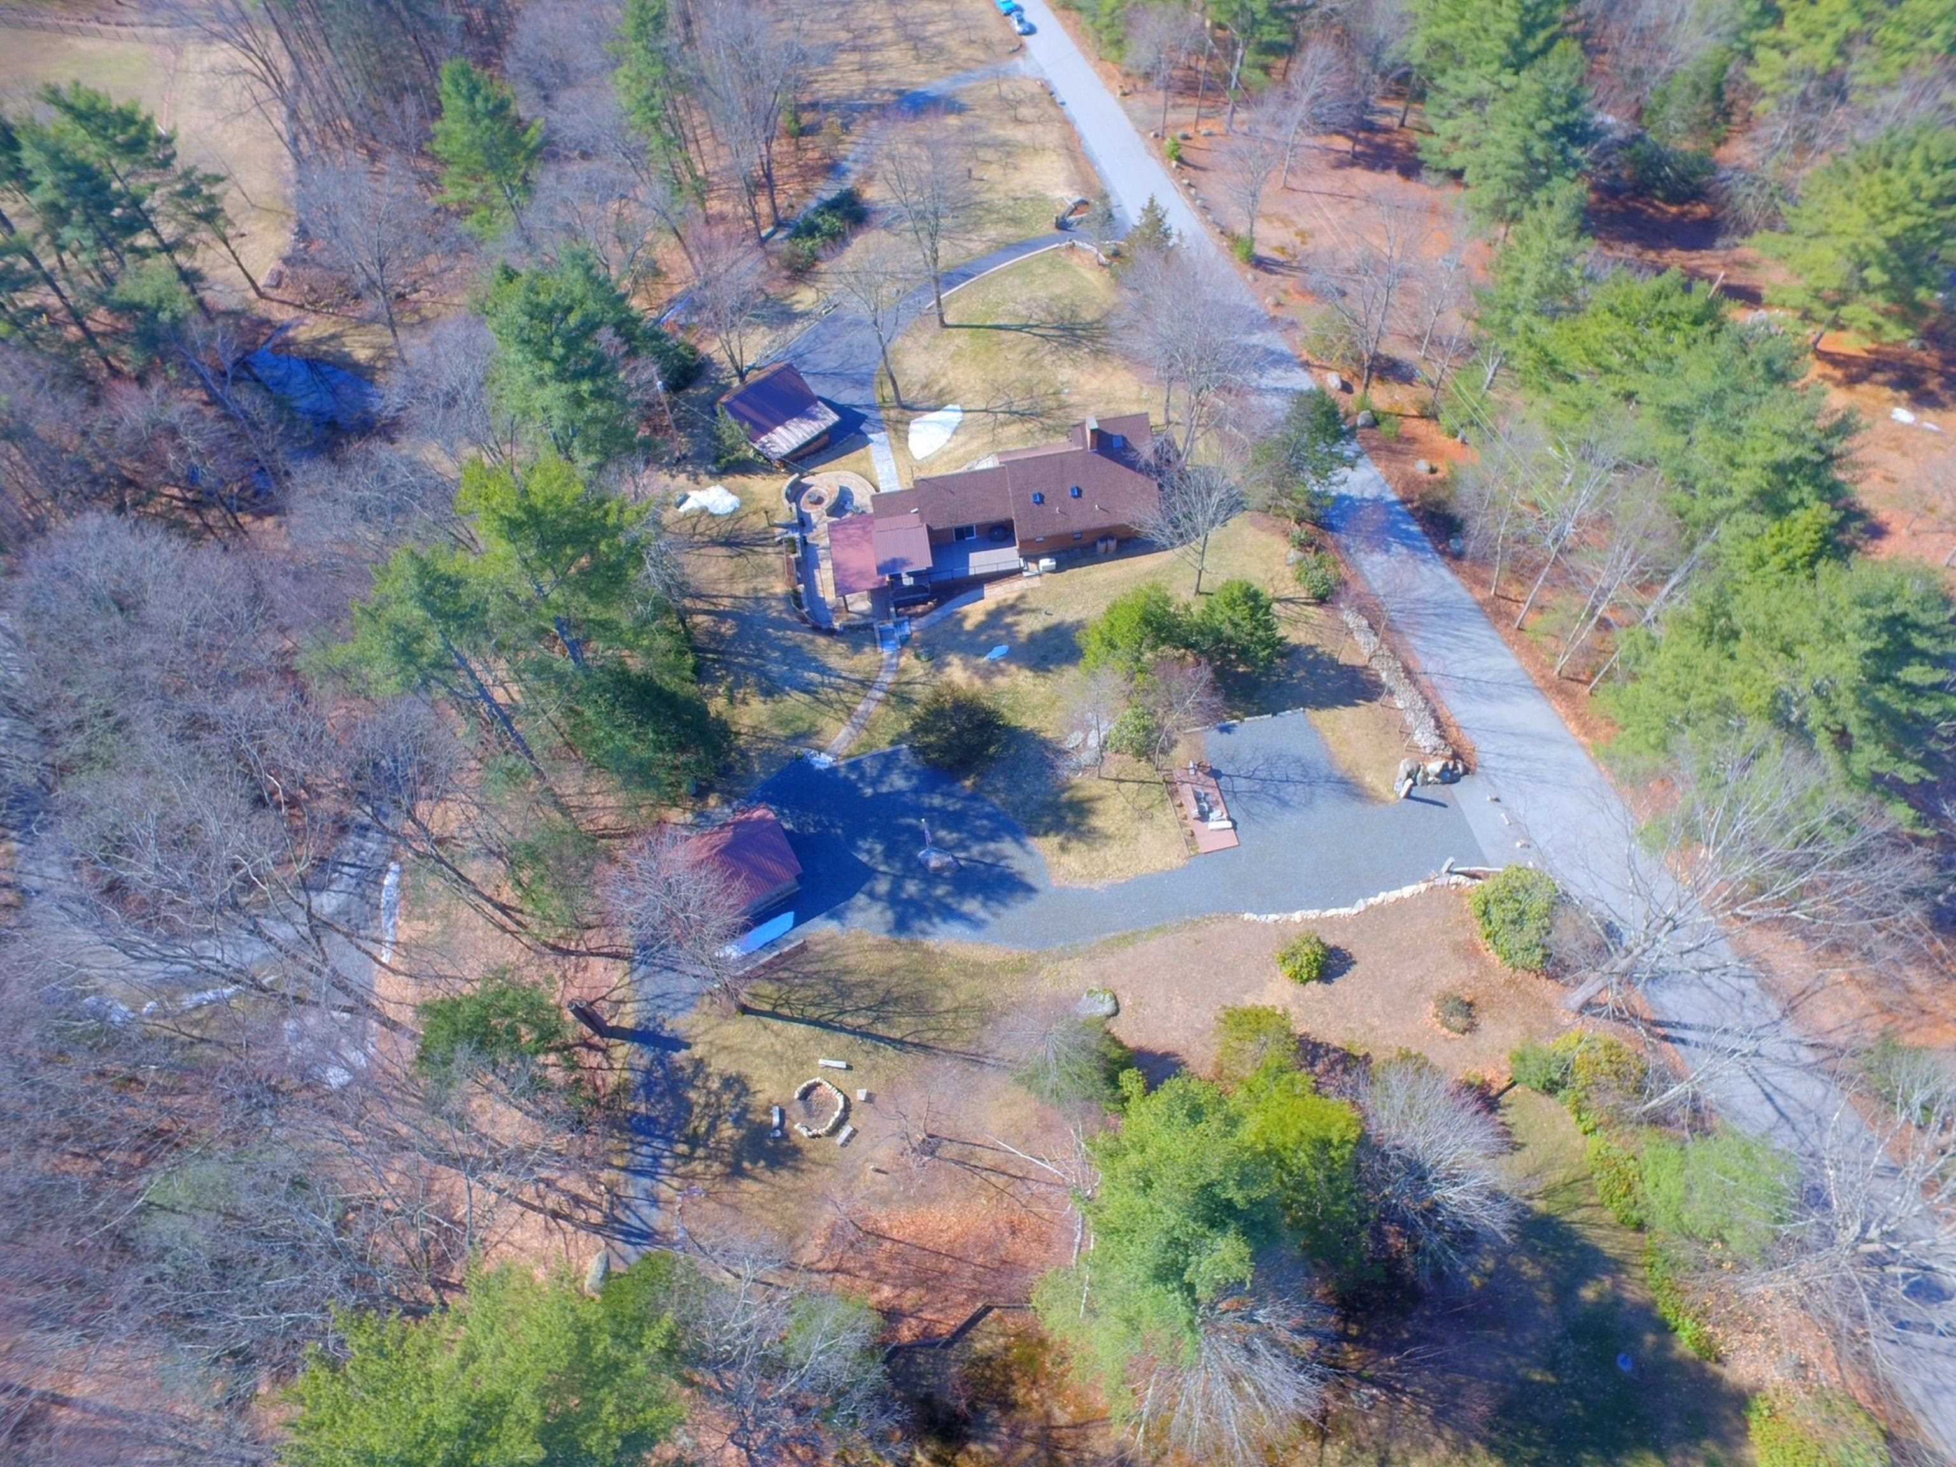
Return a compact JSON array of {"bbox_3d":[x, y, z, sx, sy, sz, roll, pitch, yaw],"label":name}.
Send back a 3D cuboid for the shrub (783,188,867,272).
[{"bbox_3d":[-14.868,-48.271,106.631,3.800,3.200,9.380,28,62,21],"label":"shrub"}]

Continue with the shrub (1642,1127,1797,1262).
[{"bbox_3d":[37.249,23.214,57.067,6.700,4.200,6.700,-8,56,0],"label":"shrub"}]

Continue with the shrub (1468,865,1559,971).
[{"bbox_3d":[30.989,10.910,65.847,5.000,4.200,5.000,-8,56,0],"label":"shrub"}]

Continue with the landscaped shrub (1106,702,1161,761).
[{"bbox_3d":[9.897,0.013,71.365,3.400,3.600,3.400,-6,55,0],"label":"landscaped shrub"}]

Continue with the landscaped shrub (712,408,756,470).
[{"bbox_3d":[-20.124,-24.145,93.307,3.300,5.000,3.300,-8,56,0],"label":"landscaped shrub"}]

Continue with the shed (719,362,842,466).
[{"bbox_3d":[-16.808,-26.612,94.786,6.900,4.800,8.730,-39,62,-19],"label":"shed"}]

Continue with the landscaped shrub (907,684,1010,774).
[{"bbox_3d":[-1.350,-0.350,71.500,6.400,4.400,6.400,-5,53,0],"label":"landscaped shrub"}]

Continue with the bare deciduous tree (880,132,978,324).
[{"bbox_3d":[-4.200,-45.300,102.700,8.700,18.000,8.700,-5,53,0],"label":"bare deciduous tree"}]

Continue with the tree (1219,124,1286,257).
[{"bbox_3d":[26.800,-53.000,110.800,6.400,12.800,6.400,-5,53,0],"label":"tree"}]

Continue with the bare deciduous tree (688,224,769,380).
[{"bbox_3d":[-20.218,-33.686,90.660,6.200,13.500,6.200,-6,55,0],"label":"bare deciduous tree"}]

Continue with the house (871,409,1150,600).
[{"bbox_3d":[3.008,-18.525,86.909,22.400,6.000,13.000,-8,56,0],"label":"house"}]

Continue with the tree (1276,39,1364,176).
[{"bbox_3d":[31.873,-58.221,106.572,8.300,13.200,8.300,-8,56,0],"label":"tree"}]

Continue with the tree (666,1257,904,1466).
[{"bbox_3d":[-8.948,29.333,53.545,10.000,10.000,10.000,-8,56,0],"label":"tree"}]

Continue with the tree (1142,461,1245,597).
[{"bbox_3d":[14.890,-13.108,75.396,6.800,11.300,6.800,-6,55,0],"label":"tree"}]

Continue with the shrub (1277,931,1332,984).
[{"bbox_3d":[19.179,13.140,66.481,3.000,2.400,3.000,-8,56,0],"label":"shrub"}]

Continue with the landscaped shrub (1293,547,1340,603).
[{"bbox_3d":[24.000,-11.200,79.600,3.200,3.500,3.200,-5,53,0],"label":"landscaped shrub"}]

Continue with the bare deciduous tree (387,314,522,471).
[{"bbox_3d":[-42.200,-27.200,92.600,10.000,13.700,10.000,-5,53,0],"label":"bare deciduous tree"}]

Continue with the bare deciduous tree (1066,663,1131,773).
[{"bbox_3d":[7.335,-0.305,67.560,3.900,10.500,3.900,-6,55,0],"label":"bare deciduous tree"}]

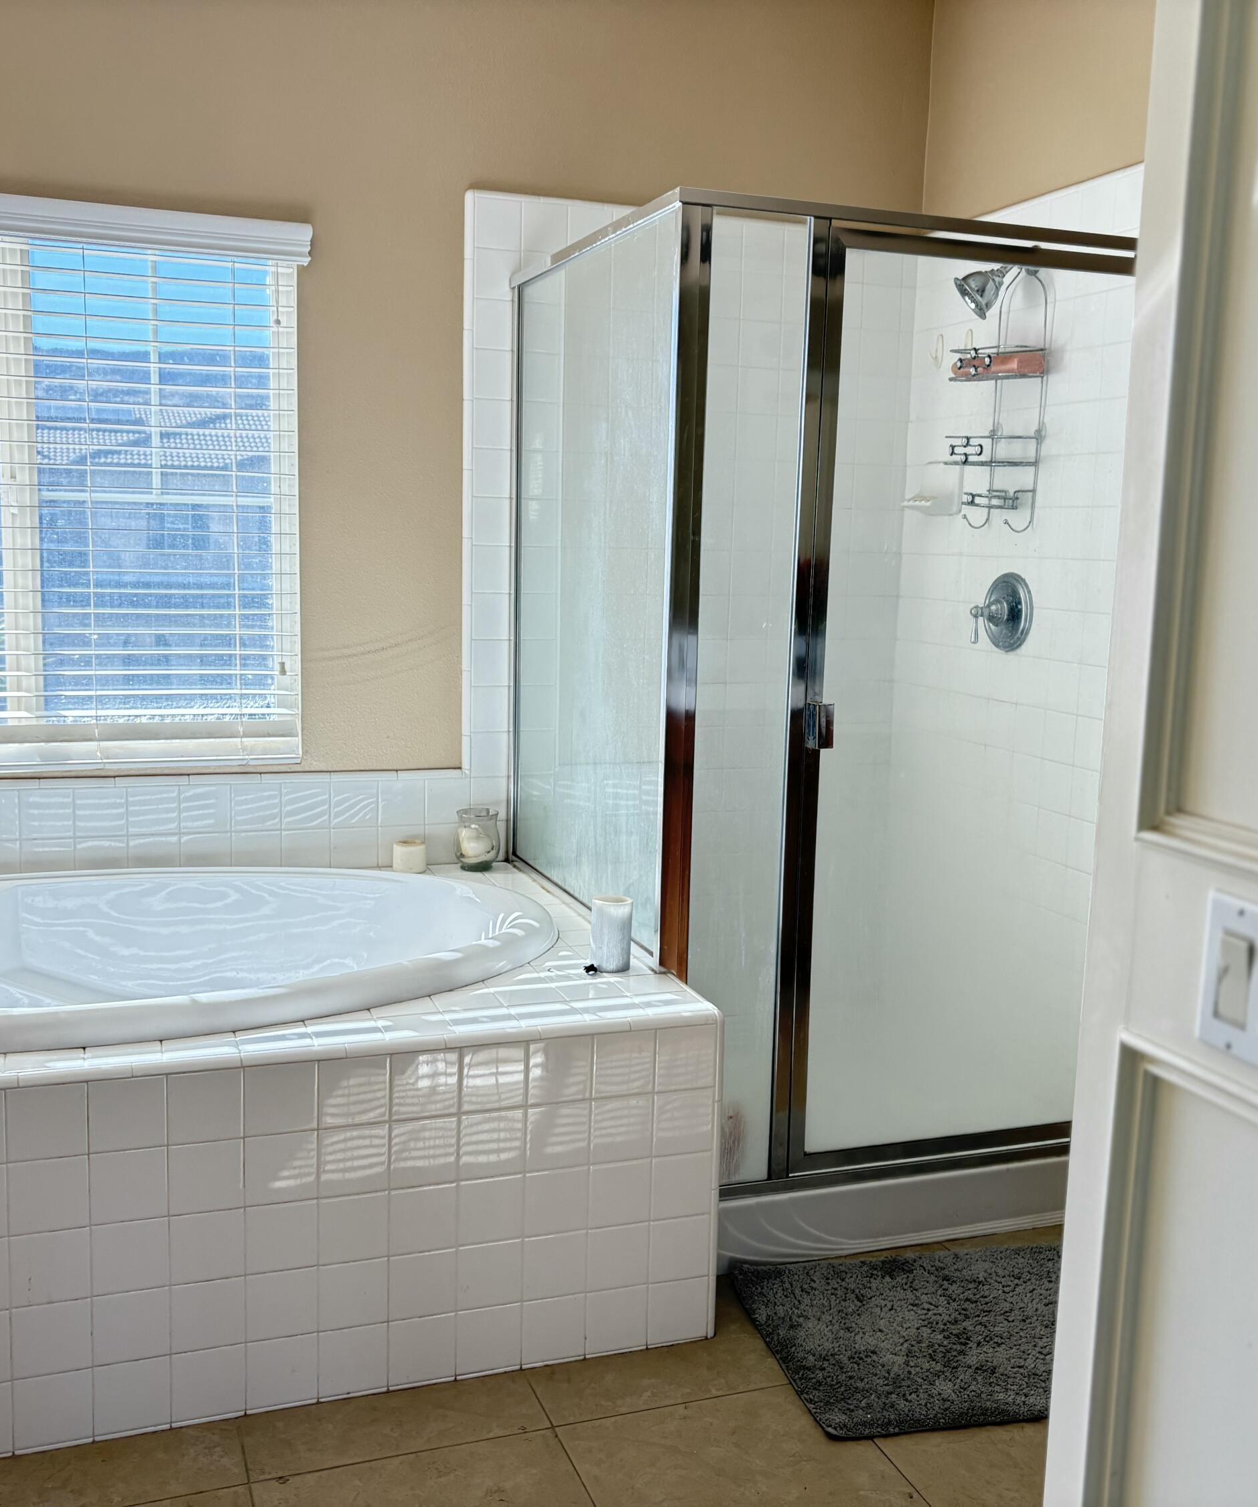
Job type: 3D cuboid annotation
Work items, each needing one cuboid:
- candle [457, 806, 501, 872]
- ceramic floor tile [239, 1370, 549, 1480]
[{"bbox_3d":[-0.348,0.208,3.514,0.108,0.137,0.108,1,7,0],"label":"candle"},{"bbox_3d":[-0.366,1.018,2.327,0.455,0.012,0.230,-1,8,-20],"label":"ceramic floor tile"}]

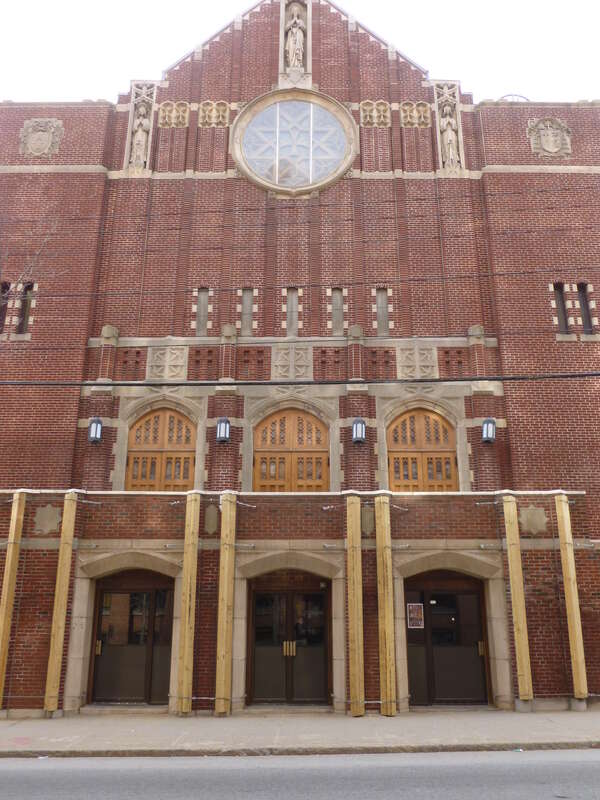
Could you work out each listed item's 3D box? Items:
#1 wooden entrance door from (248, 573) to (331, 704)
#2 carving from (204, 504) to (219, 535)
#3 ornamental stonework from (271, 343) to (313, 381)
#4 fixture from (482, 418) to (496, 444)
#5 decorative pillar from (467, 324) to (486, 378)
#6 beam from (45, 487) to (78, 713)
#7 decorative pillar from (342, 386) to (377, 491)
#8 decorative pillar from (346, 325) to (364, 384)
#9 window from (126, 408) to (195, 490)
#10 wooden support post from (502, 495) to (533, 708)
[{"bbox_3d":[-0.213,4.802,13.230,1.666,2.582,0.150,0,-17,0],"label":"wooden entrance door"},{"bbox_3d":[-1.760,2.408,12.970,0.268,0.595,0.070,0,-18,0],"label":"carving"},{"bbox_3d":[-0.194,-0.970,16.796,1.060,1.019,0.120,0,-17,0],"label":"ornamental stonework"},{"bbox_3d":[4.567,0.771,15.589,0.310,0.636,0.300,0,-17,0],"label":"fixture"},{"bbox_3d":[4.575,-1.197,16.793,0.428,1.471,0.350,0,-17,0],"label":"decorative pillar"},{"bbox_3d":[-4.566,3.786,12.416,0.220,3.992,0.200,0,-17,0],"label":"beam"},{"bbox_3d":[1.456,1.126,15.793,0.840,2.988,0.400,0,-17,0],"label":"decorative pillar"},{"bbox_3d":[1.413,-1.118,16.418,0.401,1.523,0.420,0,-18,0],"label":"decorative pillar"},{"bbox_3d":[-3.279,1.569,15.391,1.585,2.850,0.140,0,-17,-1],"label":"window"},{"bbox_3d":[4.235,3.757,12.539,0.230,3.821,0.220,0,-17,0],"label":"wooden support post"}]

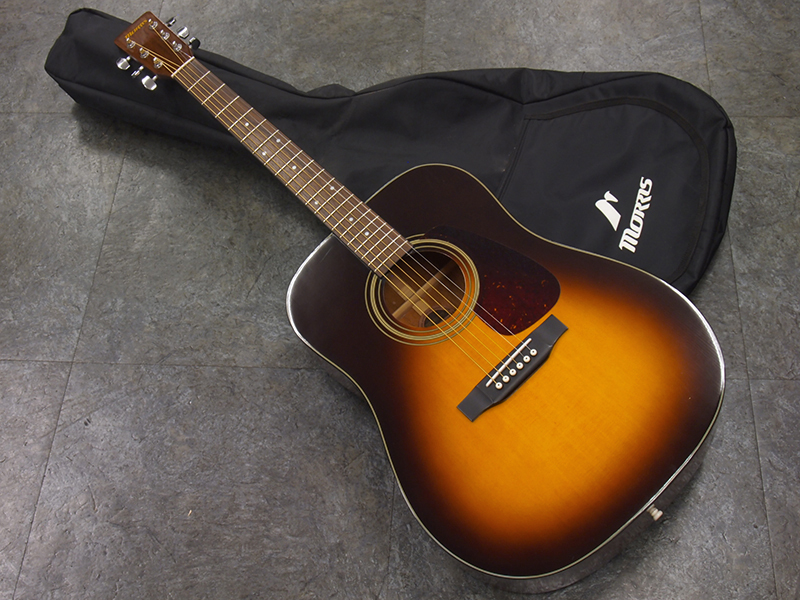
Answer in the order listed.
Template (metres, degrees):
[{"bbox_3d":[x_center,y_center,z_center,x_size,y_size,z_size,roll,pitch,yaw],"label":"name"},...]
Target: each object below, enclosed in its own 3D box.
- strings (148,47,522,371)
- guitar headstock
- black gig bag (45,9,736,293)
[{"bbox_3d":[-0.119,-0.155,1.388,0.056,0.020,0.748,-43,65,-8],"label":"strings"},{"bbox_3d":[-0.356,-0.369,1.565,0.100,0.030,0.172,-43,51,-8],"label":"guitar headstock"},{"bbox_3d":[-0.039,-0.261,1.584,1.070,0.108,0.430,15,60,13],"label":"black gig bag"}]

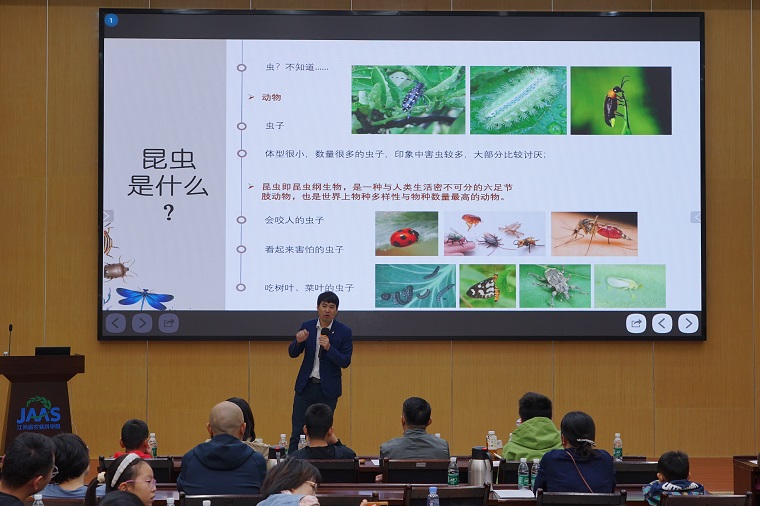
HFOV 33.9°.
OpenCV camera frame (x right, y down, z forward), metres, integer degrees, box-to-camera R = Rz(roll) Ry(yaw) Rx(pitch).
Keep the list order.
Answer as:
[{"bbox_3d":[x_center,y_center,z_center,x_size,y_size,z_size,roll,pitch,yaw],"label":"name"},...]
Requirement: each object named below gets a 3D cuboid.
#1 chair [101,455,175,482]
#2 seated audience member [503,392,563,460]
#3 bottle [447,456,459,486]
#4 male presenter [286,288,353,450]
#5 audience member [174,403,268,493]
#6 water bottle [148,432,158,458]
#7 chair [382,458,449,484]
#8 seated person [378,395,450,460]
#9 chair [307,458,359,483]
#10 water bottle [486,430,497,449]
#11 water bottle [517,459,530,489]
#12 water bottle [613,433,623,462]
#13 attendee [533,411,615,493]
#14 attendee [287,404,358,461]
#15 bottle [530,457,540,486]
[{"bbox_3d":[-1.462,1.663,7.731,0.460,0.870,0.520,0,-1,0],"label":"chair"},{"bbox_3d":[0.951,1.491,7.616,0.470,1.300,0.700,0,-1,-3],"label":"seated audience member"},{"bbox_3d":[0.430,1.286,7.251,0.061,0.192,0.061,0,-1,0],"label":"bottle"},{"bbox_3d":[-0.505,1.184,10.574,0.520,1.720,0.380,0,-1,13],"label":"male presenter"},{"bbox_3d":[-0.835,1.428,6.727,0.490,1.290,0.760,0,-1,0],"label":"audience member"},{"bbox_3d":[-1.483,1.270,8.171,0.059,0.177,0.059,0,-1,0],"label":"water bottle"},{"bbox_3d":[0.232,1.671,7.411,0.450,0.930,0.520,0,-1,0],"label":"chair"},{"bbox_3d":[0.221,1.512,7.645,0.480,1.260,0.700,0,-1,0],"label":"seated person"},{"bbox_3d":[-0.345,1.660,7.601,0.460,0.870,0.520,0,-1,0],"label":"chair"},{"bbox_3d":[0.757,1.308,8.421,0.069,0.205,0.069,0,-1,0],"label":"water bottle"},{"bbox_3d":[0.835,1.285,7.221,0.061,0.192,0.061,0,-1,0],"label":"water bottle"},{"bbox_3d":[1.612,1.315,8.420,0.061,0.192,0.061,0,-1,0],"label":"water bottle"},{"bbox_3d":[1.019,1.456,6.766,0.450,1.235,0.740,0,-1,0],"label":"attendee"},{"bbox_3d":[-0.355,1.526,7.615,0.460,1.230,0.680,0,-1,3],"label":"attendee"},{"bbox_3d":[0.876,1.240,6.971,0.059,0.177,0.059,0,-1,0],"label":"bottle"}]

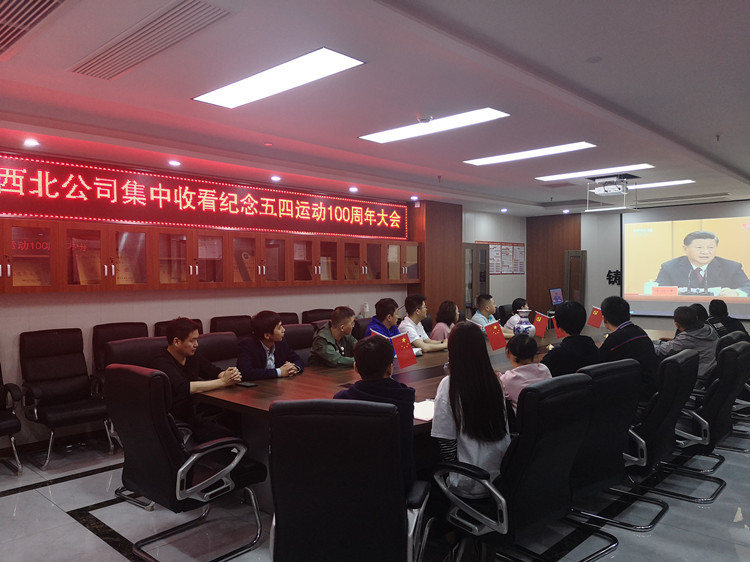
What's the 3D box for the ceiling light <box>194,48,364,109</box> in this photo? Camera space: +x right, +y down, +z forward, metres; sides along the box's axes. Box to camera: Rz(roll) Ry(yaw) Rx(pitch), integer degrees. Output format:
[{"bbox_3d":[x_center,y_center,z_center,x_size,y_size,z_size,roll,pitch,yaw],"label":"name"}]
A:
[{"bbox_3d":[-0.593,-1.149,3.338,1.200,0.050,0.300,0,1,42],"label":"ceiling light"}]

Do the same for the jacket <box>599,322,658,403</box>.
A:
[{"bbox_3d":[1.646,0.602,3.913,0.520,0.660,0.420,-1,1,-38],"label":"jacket"}]

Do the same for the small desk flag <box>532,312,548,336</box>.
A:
[{"bbox_3d":[1.749,0.458,6.161,0.170,0.235,0.025,0,1,42],"label":"small desk flag"}]

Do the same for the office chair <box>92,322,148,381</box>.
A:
[{"bbox_3d":[-2.261,0.977,5.611,0.700,1.075,0.600,0,1,42],"label":"office chair"}]

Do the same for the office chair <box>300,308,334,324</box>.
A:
[{"bbox_3d":[-0.512,0.946,7.535,0.700,1.075,0.600,0,1,42],"label":"office chair"}]

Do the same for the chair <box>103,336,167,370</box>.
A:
[{"bbox_3d":[-1.503,0.946,4.054,0.640,1.060,0.610,1,1,44],"label":"chair"}]

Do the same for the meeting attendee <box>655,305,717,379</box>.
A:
[{"bbox_3d":[2.530,0.837,4.876,0.550,1.270,0.780,-1,0,-34],"label":"meeting attendee"}]

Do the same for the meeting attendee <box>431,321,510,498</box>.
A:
[{"bbox_3d":[0.450,0.843,2.950,0.460,1.290,0.660,-1,1,-30],"label":"meeting attendee"}]

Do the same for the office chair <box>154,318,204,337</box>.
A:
[{"bbox_3d":[-1.785,0.923,5.676,0.640,1.060,0.610,1,1,44],"label":"office chair"}]

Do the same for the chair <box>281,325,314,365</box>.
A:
[{"bbox_3d":[-0.523,0.929,5.082,0.640,1.060,0.610,1,1,44],"label":"chair"}]

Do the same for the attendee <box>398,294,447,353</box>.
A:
[{"bbox_3d":[0.483,0.823,6.237,0.750,1.320,0.520,0,0,30],"label":"attendee"}]

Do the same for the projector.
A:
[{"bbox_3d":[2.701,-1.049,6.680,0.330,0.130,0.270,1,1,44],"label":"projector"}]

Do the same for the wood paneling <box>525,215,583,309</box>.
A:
[{"bbox_3d":[3.026,0.128,9.984,1.000,2.500,0.060,1,1,44],"label":"wood paneling"}]

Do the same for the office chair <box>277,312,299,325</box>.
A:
[{"bbox_3d":[-0.976,0.954,7.025,0.700,1.075,0.600,0,1,42],"label":"office chair"}]

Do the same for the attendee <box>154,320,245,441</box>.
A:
[{"bbox_3d":[-1.365,0.880,4.174,0.800,1.270,0.570,0,0,27],"label":"attendee"}]

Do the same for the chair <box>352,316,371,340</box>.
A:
[{"bbox_3d":[0.150,0.918,5.808,0.640,1.060,0.610,1,1,44],"label":"chair"}]

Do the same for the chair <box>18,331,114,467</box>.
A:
[{"bbox_3d":[-2.556,0.936,4.864,0.640,1.060,0.610,1,1,44],"label":"chair"}]

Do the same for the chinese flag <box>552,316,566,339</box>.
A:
[{"bbox_3d":[1.797,0.435,5.650,0.140,0.220,0.030,-12,0,23],"label":"chinese flag"}]

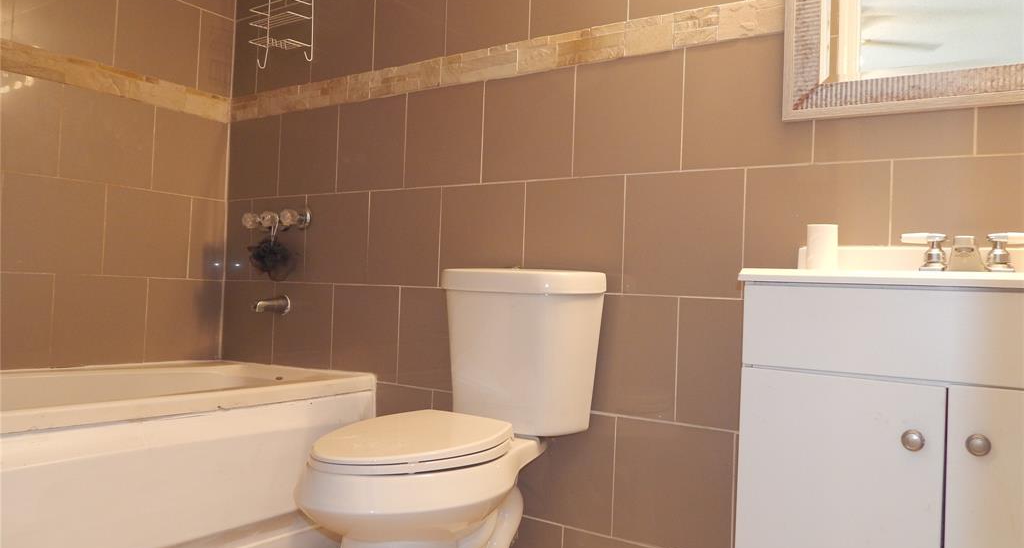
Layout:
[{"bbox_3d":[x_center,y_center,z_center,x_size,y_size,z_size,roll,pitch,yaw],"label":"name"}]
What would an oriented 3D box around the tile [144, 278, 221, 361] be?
[{"bbox_3d":[-1.190,0.170,2.697,0.010,0.300,0.291,1,-1,36],"label":"tile"}]

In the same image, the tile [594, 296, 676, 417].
[{"bbox_3d":[0.277,0.205,1.873,0.300,0.302,0.012,1,-1,35],"label":"tile"}]

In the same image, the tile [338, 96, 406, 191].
[{"bbox_3d":[-0.453,-0.413,2.389,0.299,0.294,0.010,1,-2,34],"label":"tile"}]

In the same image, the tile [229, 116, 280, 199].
[{"bbox_3d":[-0.955,-0.426,2.747,0.302,0.297,0.012,1,-1,35],"label":"tile"}]

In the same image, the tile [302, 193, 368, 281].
[{"bbox_3d":[-0.586,-0.117,2.480,0.300,0.300,0.012,1,-1,35],"label":"tile"}]

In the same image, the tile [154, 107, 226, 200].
[{"bbox_3d":[-1.172,-0.434,2.710,0.012,0.297,0.293,1,-1,35],"label":"tile"}]

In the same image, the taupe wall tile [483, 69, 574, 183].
[{"bbox_3d":[0.045,-0.405,2.059,0.300,0.297,0.012,1,-1,35],"label":"taupe wall tile"}]

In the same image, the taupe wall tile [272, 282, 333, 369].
[{"bbox_3d":[-0.722,0.183,2.559,0.300,0.300,0.010,1,-1,34],"label":"taupe wall tile"}]

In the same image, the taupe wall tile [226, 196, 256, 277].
[{"bbox_3d":[-1.026,-0.126,2.782,0.155,0.300,0.012,1,-1,35],"label":"taupe wall tile"}]

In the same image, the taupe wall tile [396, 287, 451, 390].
[{"bbox_3d":[-0.224,0.193,2.206,0.299,0.300,0.010,1,-2,34],"label":"taupe wall tile"}]

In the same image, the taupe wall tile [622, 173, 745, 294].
[{"bbox_3d":[0.413,-0.096,1.793,0.300,0.300,0.012,1,-1,35],"label":"taupe wall tile"}]

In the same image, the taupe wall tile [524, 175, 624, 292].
[{"bbox_3d":[0.159,-0.102,1.957,0.299,0.299,0.010,1,-2,34],"label":"taupe wall tile"}]

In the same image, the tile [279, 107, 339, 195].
[{"bbox_3d":[-0.704,-0.422,2.574,0.300,0.299,0.010,1,-1,34],"label":"tile"}]

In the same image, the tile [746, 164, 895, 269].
[{"bbox_3d":[0.662,-0.091,1.621,0.300,0.300,0.010,1,-1,34],"label":"tile"}]

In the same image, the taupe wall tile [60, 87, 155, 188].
[{"bbox_3d":[-1.342,-0.445,2.463,0.012,0.297,0.300,1,-1,35],"label":"taupe wall tile"}]

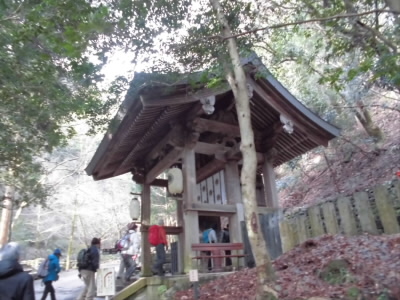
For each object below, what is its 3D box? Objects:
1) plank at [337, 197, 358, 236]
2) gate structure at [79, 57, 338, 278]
[{"bbox_3d":[3.218,1.447,6.513,0.120,0.860,0.280,8,-24,-27],"label":"plank"},{"bbox_3d":[0.122,1.134,10.772,7.078,5.995,6.903,8,-24,-27],"label":"gate structure"}]

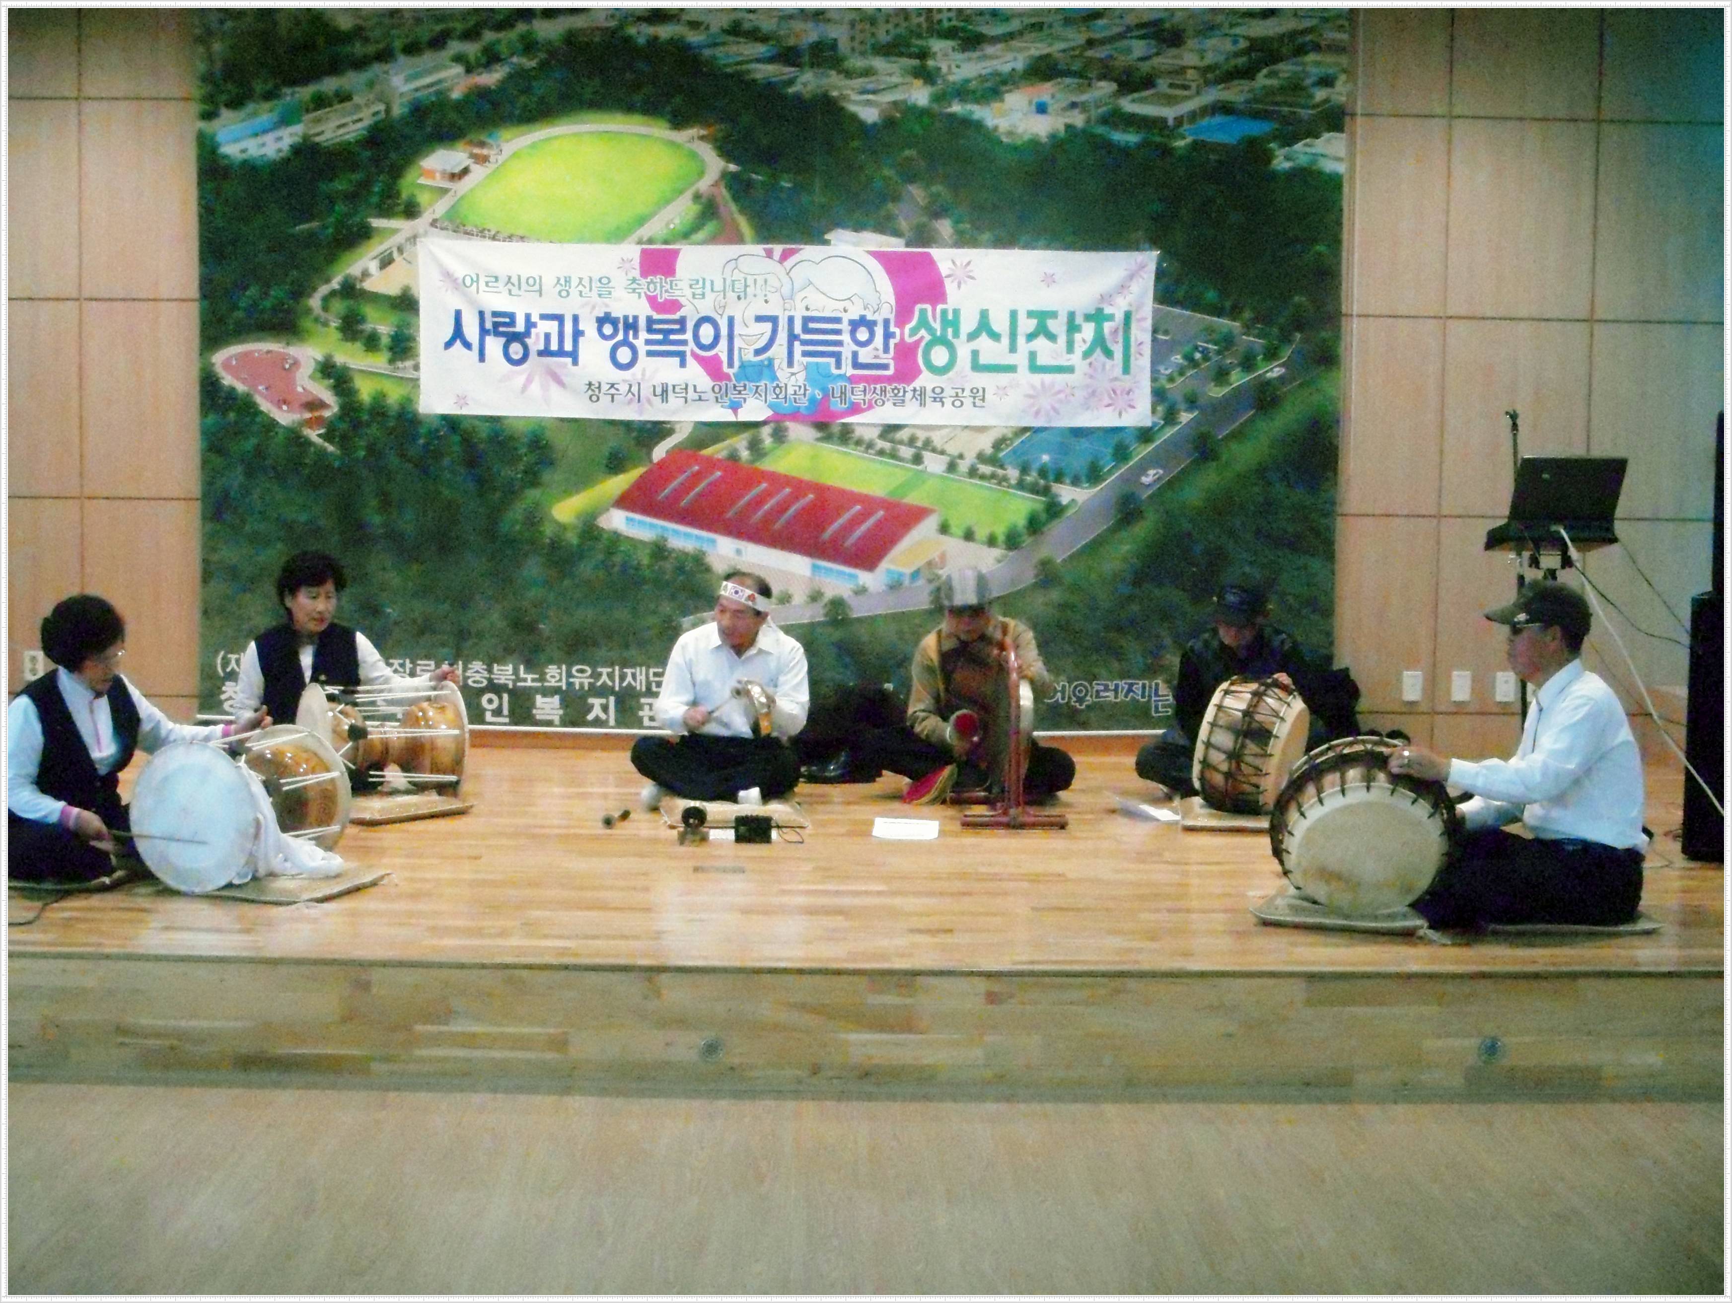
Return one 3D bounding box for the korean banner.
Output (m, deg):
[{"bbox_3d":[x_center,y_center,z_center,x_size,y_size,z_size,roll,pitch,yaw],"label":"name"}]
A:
[{"bbox_3d":[-0.313,-1.278,9.462,2.970,0.700,0.030,1,5,-1],"label":"korean banner"}]

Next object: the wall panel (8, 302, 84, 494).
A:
[{"bbox_3d":[-3.497,-1.038,9.650,0.570,0.813,0.030,1,3,-1],"label":"wall panel"}]

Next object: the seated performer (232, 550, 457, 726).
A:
[{"bbox_3d":[-1.787,0.077,8.004,0.760,0.840,0.680,-1,4,-25],"label":"seated performer"}]

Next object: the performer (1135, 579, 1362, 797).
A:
[{"bbox_3d":[1.385,0.113,8.533,0.770,0.790,0.680,1,3,6],"label":"performer"}]

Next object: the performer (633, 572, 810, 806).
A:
[{"bbox_3d":[-0.503,0.106,8.217,0.630,0.790,0.700,1,3,6],"label":"performer"}]

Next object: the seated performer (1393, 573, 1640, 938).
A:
[{"bbox_3d":[1.822,0.286,6.545,0.640,0.900,0.600,0,5,-6],"label":"seated performer"}]

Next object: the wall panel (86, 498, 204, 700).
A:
[{"bbox_3d":[-2.920,-0.209,9.579,0.540,0.810,0.030,1,5,-1],"label":"wall panel"}]

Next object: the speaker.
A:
[{"bbox_3d":[2.745,0.225,7.028,0.480,0.780,0.480,2,4,26],"label":"speaker"}]

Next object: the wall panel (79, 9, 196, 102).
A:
[{"bbox_3d":[-2.862,-2.576,9.354,0.540,0.800,0.030,1,5,-1],"label":"wall panel"}]

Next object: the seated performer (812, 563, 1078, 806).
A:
[{"bbox_3d":[0.334,0.099,8.373,0.800,0.810,0.660,1,3,1],"label":"seated performer"}]

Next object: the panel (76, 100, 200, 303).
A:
[{"bbox_3d":[-2.917,-1.842,9.607,0.570,0.813,0.030,1,3,-1],"label":"panel"}]

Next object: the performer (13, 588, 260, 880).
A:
[{"bbox_3d":[-2.184,0.262,6.916,0.640,0.810,0.660,4,6,29],"label":"performer"}]

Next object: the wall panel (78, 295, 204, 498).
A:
[{"bbox_3d":[-2.900,-1.013,9.503,0.540,0.810,0.030,1,5,-1],"label":"wall panel"}]

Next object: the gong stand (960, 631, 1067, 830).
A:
[{"bbox_3d":[0.500,0.268,8.168,0.340,0.640,0.500,1,5,-2],"label":"gong stand"}]

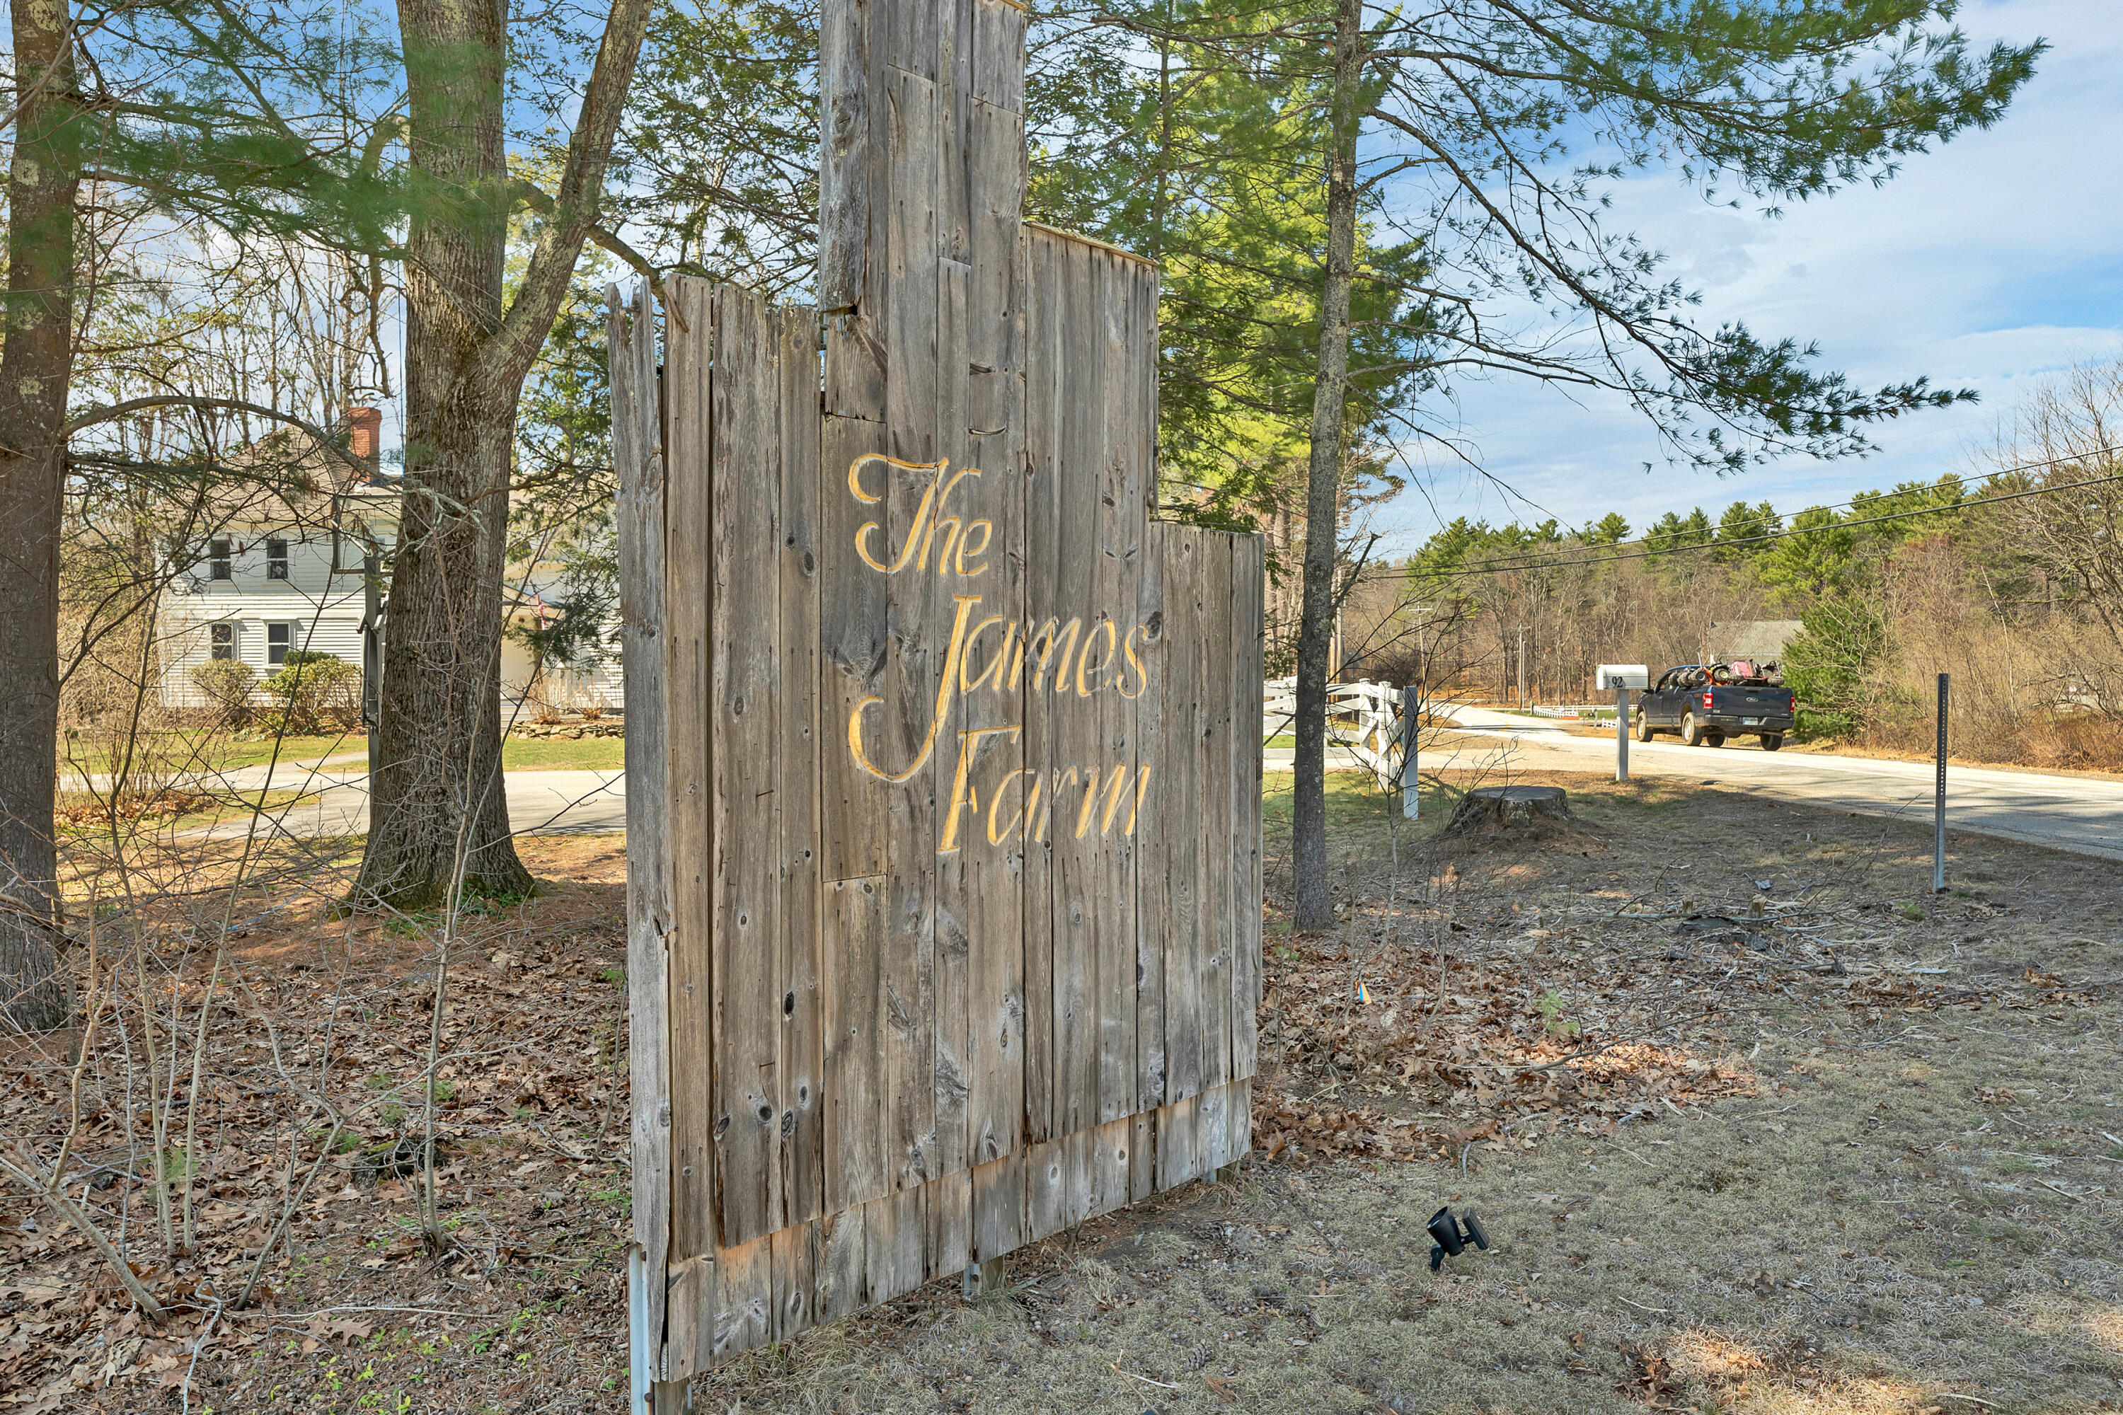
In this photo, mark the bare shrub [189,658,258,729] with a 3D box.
[{"bbox_3d":[-24.300,-0.420,41.000,2.000,2.000,1.900,0,2,0],"label":"bare shrub"}]

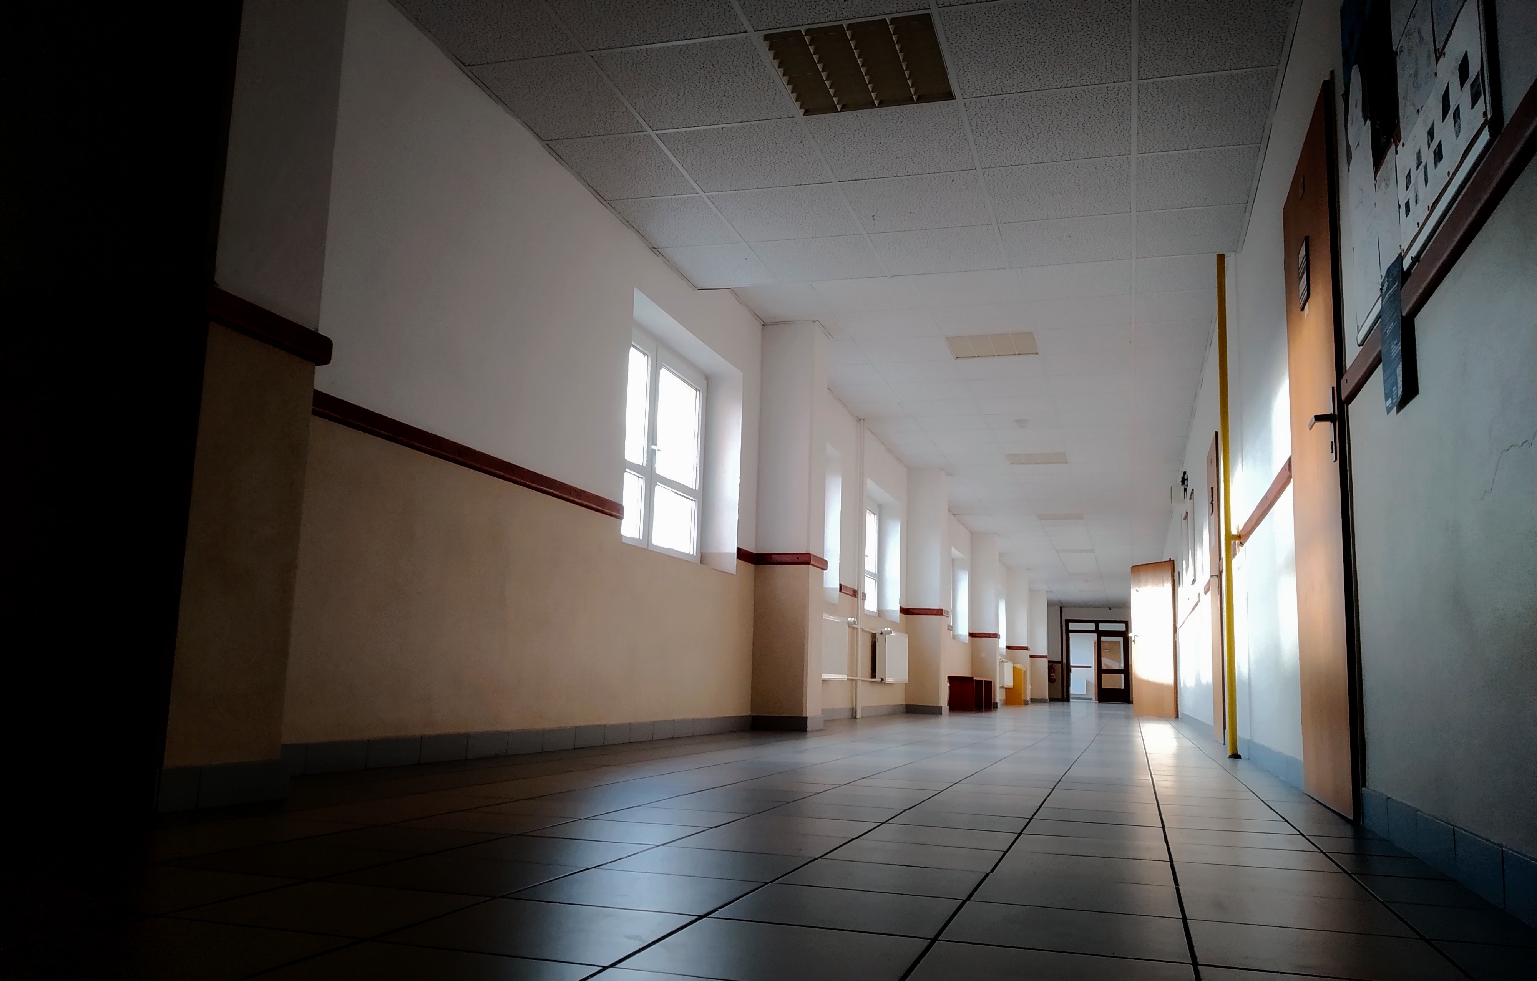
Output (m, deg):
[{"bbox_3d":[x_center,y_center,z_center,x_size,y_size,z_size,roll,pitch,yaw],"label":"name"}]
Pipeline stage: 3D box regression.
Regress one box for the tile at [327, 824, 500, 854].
[{"bbox_3d":[-0.678,0.650,2.139,0.298,0.010,0.293,-1,-10,17],"label":"tile"}]

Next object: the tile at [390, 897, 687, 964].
[{"bbox_3d":[-0.270,0.542,1.416,0.298,0.010,0.293,-1,-10,17],"label":"tile"}]

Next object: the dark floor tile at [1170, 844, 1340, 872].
[{"bbox_3d":[0.935,0.718,2.240,0.298,0.010,0.293,-1,-10,17],"label":"dark floor tile"}]

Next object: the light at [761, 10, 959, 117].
[{"bbox_3d":[0.323,-1.500,4.009,0.600,0.080,0.600,-1,-10,17],"label":"light"}]

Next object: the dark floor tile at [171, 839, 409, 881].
[{"bbox_3d":[-0.760,0.599,1.862,0.297,0.010,0.288,-1,-10,17],"label":"dark floor tile"}]

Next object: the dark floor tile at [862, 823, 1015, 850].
[{"bbox_3d":[0.361,0.732,2.427,0.298,0.010,0.295,-1,-10,17],"label":"dark floor tile"}]

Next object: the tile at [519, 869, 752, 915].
[{"bbox_3d":[-0.185,0.589,1.686,0.298,0.010,0.295,-1,-10,17],"label":"tile"}]

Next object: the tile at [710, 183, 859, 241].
[{"bbox_3d":[0.099,-1.268,5.318,0.600,0.018,0.600,-1,-10,17],"label":"tile"}]

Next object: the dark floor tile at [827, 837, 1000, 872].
[{"bbox_3d":[0.273,0.681,2.145,0.298,0.010,0.293,-1,-10,17],"label":"dark floor tile"}]

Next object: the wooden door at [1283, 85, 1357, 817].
[{"bbox_3d":[1.671,-0.064,3.490,0.050,1.980,0.900,-1,-10,17],"label":"wooden door"}]

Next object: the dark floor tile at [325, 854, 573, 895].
[{"bbox_3d":[-0.473,0.594,1.773,0.297,0.010,0.288,-1,-10,17],"label":"dark floor tile"}]

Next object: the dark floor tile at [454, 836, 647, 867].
[{"bbox_3d":[-0.387,0.643,2.051,0.298,0.010,0.295,-1,-10,17],"label":"dark floor tile"}]

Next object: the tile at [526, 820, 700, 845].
[{"bbox_3d":[-0.304,0.692,2.323,0.298,0.010,0.293,-1,-10,17],"label":"tile"}]

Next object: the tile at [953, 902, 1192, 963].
[{"bbox_3d":[0.384,0.570,1.487,0.293,0.010,0.285,-1,-10,17],"label":"tile"}]

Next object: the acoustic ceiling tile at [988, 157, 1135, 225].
[{"bbox_3d":[1.251,-1.290,4.964,0.600,0.018,0.600,-1,-10,17],"label":"acoustic ceiling tile"}]

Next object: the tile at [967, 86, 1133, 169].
[{"bbox_3d":[1.104,-1.427,4.515,0.605,0.016,0.600,-1,-10,17],"label":"tile"}]

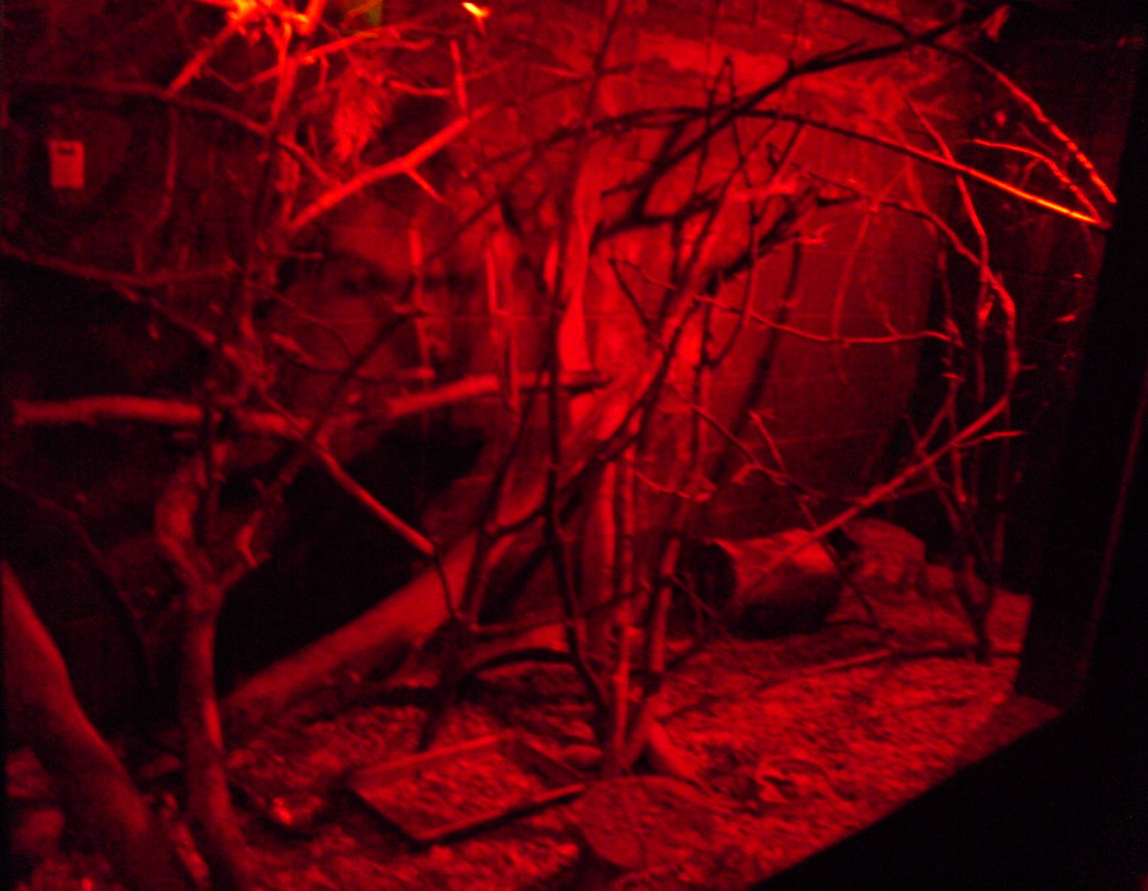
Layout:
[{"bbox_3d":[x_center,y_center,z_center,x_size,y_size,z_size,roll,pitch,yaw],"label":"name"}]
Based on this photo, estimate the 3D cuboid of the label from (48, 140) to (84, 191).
[{"bbox_3d":[-0.942,-0.522,2.299,0.063,0.086,0.013,-10,20,-42],"label":"label"}]

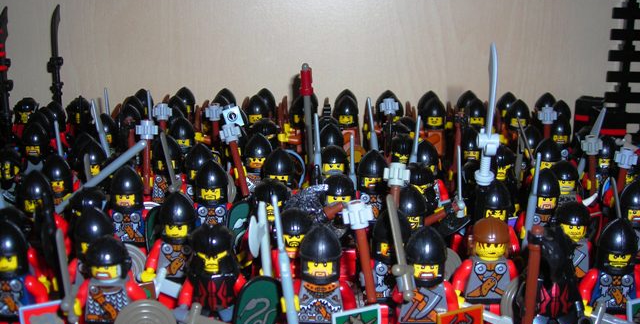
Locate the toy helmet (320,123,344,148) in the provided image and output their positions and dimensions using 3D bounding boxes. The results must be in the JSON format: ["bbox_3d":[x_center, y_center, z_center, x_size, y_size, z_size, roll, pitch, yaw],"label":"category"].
[{"bbox_3d":[0.005,-0.010,0.360,0.013,0.017,0.014,0,17,0],"label":"toy helmet"}]

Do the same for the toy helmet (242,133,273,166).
[{"bbox_3d":[-0.028,-0.005,0.344,0.013,0.017,0.014,2,16,2],"label":"toy helmet"}]

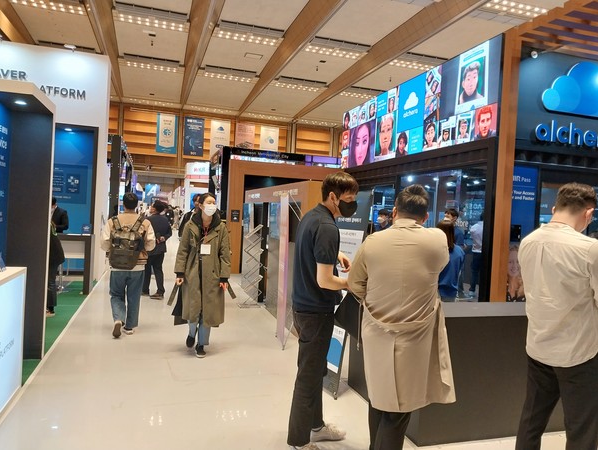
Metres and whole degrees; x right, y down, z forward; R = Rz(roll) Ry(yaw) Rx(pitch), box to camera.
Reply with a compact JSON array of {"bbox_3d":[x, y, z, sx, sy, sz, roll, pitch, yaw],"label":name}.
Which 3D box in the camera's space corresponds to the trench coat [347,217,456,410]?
[{"bbox_3d":[0.606,0.507,2.711,0.590,1.080,0.460,3,1,5],"label":"trench coat"}]

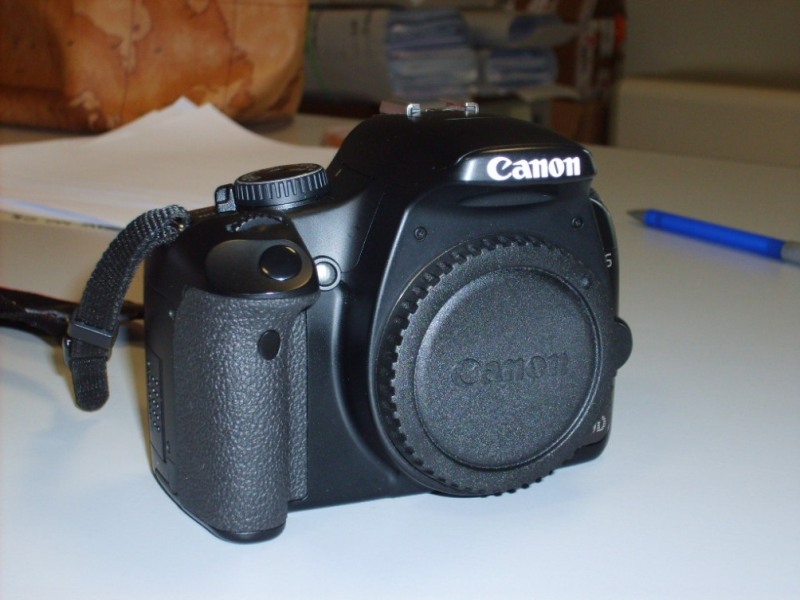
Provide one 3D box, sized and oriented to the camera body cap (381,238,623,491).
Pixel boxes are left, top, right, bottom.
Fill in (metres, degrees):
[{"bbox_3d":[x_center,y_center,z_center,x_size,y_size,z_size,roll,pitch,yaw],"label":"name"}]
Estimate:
[{"bbox_3d":[0.026,0.017,0.360,0.065,0.065,0.010,-5,13,-22],"label":"camera body cap"}]

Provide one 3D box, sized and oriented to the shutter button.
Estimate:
[{"bbox_3d":[-0.029,-0.009,0.340,0.010,0.003,0.010,3,58,-5],"label":"shutter button"}]

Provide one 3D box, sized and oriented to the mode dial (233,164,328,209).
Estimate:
[{"bbox_3d":[-0.031,-0.030,0.369,0.024,0.006,0.024,-16,16,-19],"label":"mode dial"}]

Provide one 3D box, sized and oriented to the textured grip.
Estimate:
[{"bbox_3d":[-0.037,0.025,0.346,0.032,0.060,0.026,-5,13,-22],"label":"textured grip"}]

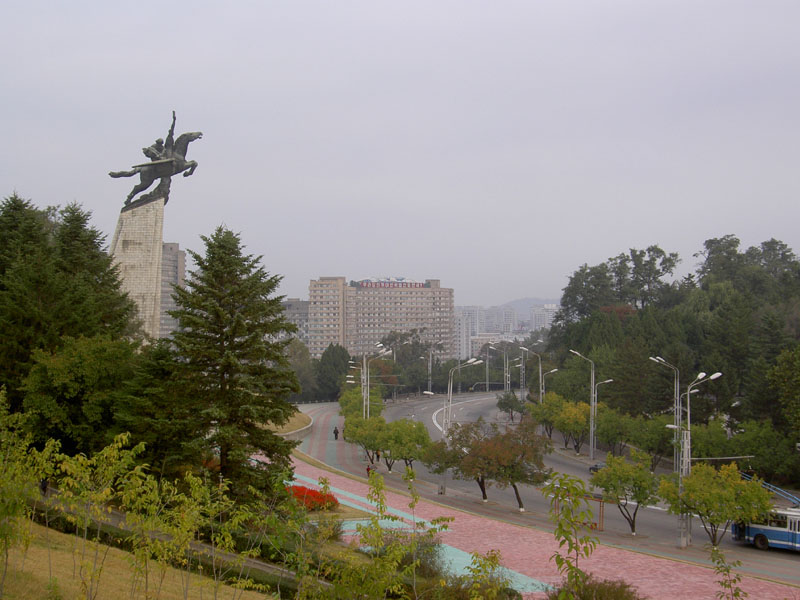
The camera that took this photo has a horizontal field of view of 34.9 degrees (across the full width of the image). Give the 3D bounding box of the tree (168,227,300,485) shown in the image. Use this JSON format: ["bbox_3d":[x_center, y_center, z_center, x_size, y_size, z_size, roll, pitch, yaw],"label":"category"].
[{"bbox_3d":[-12.145,4.426,93.000,9.400,19.700,9.400,0,0,-11],"label":"tree"}]

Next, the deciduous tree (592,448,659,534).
[{"bbox_3d":[17.220,14.766,97.500,5.300,6.500,5.200,0,0,0],"label":"deciduous tree"}]

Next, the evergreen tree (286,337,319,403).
[{"bbox_3d":[-19.023,13.853,248.000,6.300,12.800,6.300,0,0,0],"label":"evergreen tree"}]

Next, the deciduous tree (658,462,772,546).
[{"bbox_3d":[22.736,14.809,91.600,8.100,6.200,7.600,0,-1,0],"label":"deciduous tree"}]

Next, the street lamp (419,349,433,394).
[{"bbox_3d":[5.785,16.031,285.000,3.200,11.200,0.800,0,0,14],"label":"street lamp"}]

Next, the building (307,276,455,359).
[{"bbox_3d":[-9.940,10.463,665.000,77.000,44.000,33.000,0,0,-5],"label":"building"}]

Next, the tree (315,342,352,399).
[{"bbox_3d":[-13.072,14.243,248.000,7.300,11.900,7.200,0,-1,0],"label":"tree"}]

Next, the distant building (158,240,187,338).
[{"bbox_3d":[-123.845,1.337,680.000,22.000,63.000,22.000,0,-1,-3],"label":"distant building"}]

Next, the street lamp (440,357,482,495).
[{"bbox_3d":[5.806,11.848,120.000,3.700,13.000,1.000,0,-1,-22],"label":"street lamp"}]

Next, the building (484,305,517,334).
[{"bbox_3d":[122.551,25.608,1550.000,39.000,37.000,22.000,0,0,0],"label":"building"}]

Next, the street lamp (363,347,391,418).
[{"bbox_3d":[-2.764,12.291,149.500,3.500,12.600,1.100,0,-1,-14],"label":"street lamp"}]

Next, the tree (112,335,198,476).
[{"bbox_3d":[-23.275,10.702,122.000,8.800,14.000,8.400,0,-1,0],"label":"tree"}]

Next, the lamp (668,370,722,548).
[{"bbox_3d":[21.171,11.581,92.000,4.000,12.700,1.200,0,-1,-35],"label":"lamp"}]

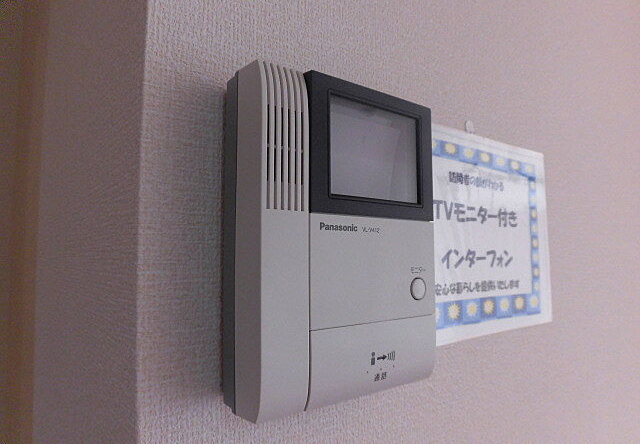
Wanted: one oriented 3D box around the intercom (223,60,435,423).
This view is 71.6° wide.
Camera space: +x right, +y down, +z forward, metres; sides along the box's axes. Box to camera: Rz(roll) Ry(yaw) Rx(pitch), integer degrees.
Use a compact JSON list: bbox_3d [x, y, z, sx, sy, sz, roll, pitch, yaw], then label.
[{"bbox_3d":[0.012,0.013,0.304,0.149,0.202,0.047,3,-5,-38],"label":"intercom"}]

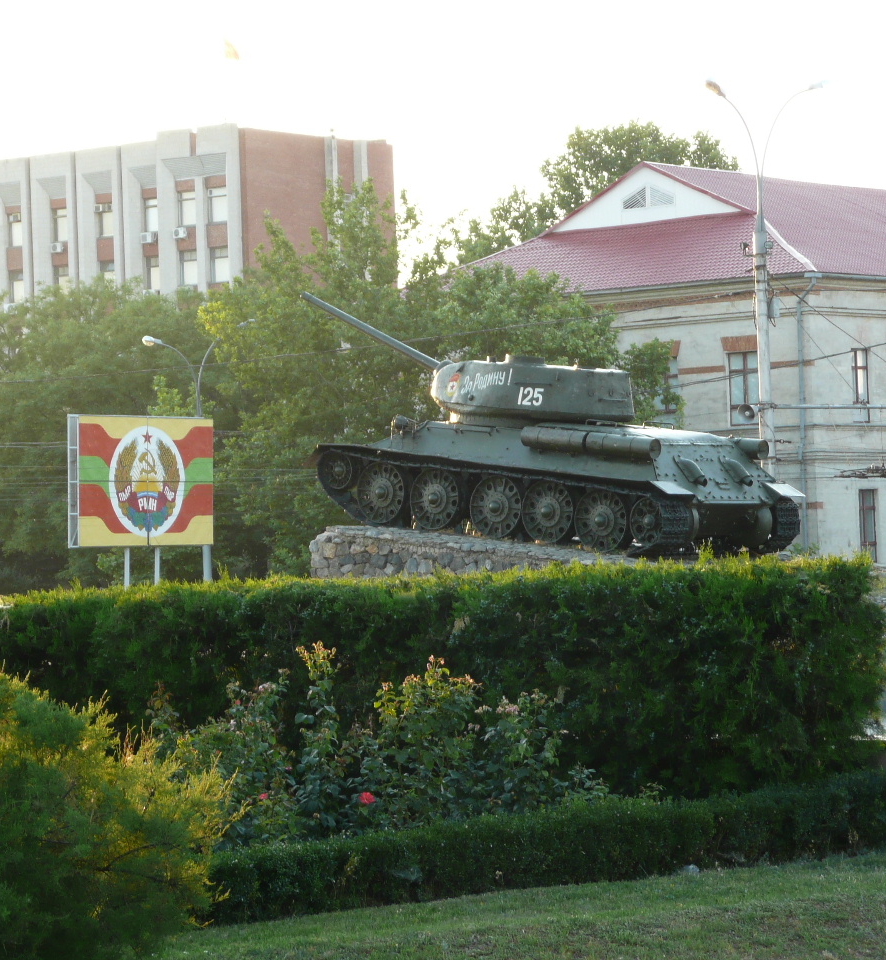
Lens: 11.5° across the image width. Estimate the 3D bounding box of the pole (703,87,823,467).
[{"bbox_3d":[8.610,-3.180,115.171,3.100,14.491,0.600,-2,-1,0],"label":"pole"}]

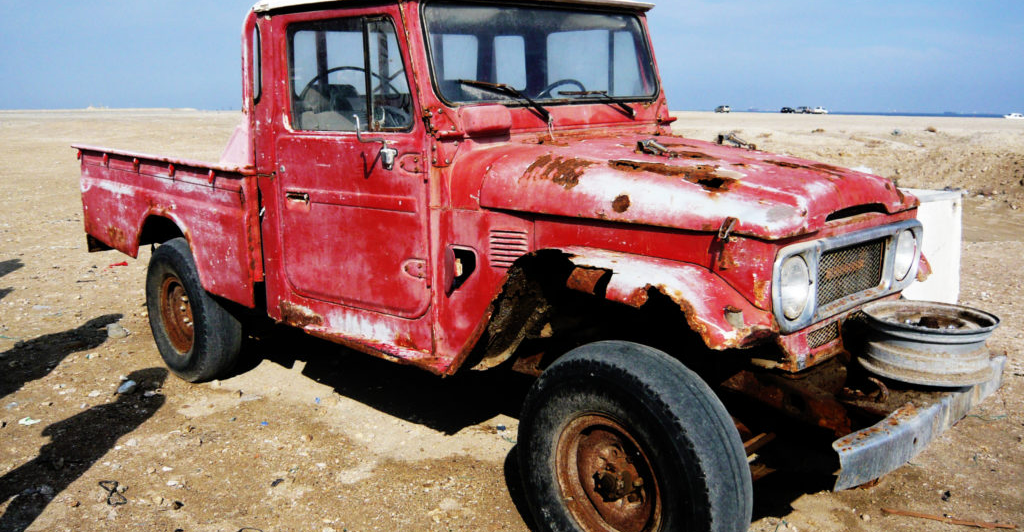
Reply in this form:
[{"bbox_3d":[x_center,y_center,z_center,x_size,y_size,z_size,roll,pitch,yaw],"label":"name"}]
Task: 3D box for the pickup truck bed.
[{"bbox_3d":[-1.374,-0.372,5.092,2.200,0.660,1.660,12,16,43],"label":"pickup truck bed"}]

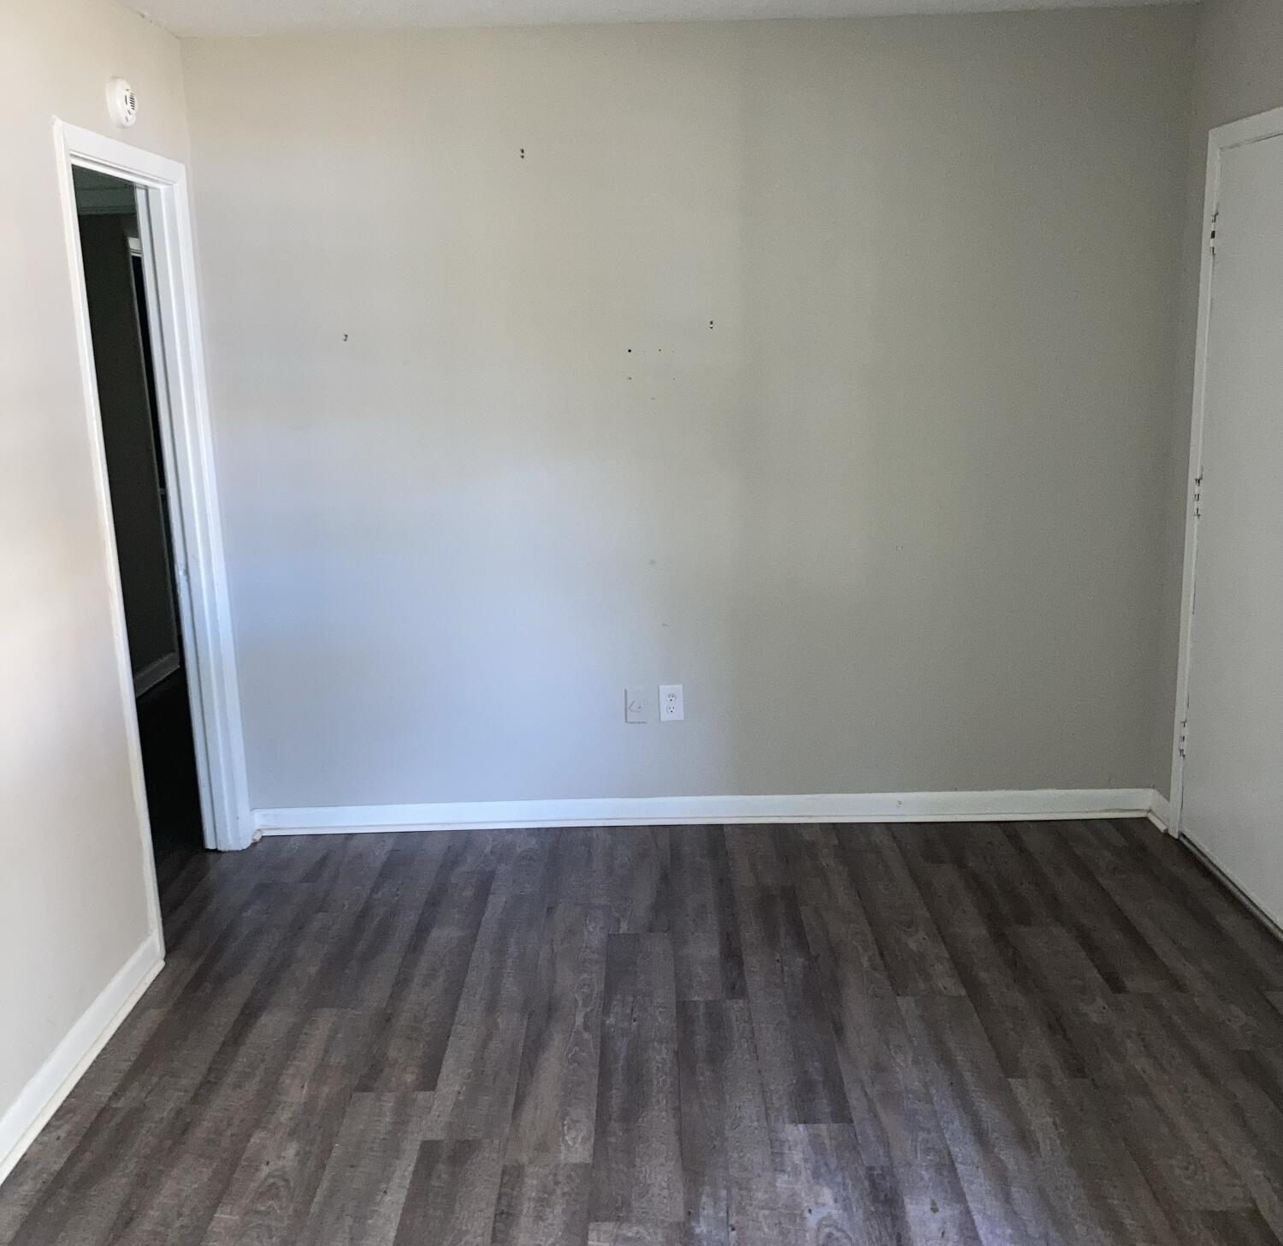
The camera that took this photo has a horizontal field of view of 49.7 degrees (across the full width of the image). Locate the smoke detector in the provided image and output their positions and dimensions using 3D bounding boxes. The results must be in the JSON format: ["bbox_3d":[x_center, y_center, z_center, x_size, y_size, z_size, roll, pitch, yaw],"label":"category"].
[{"bbox_3d":[-1.306,-1.309,3.487,0.042,0.122,0.122,-1,13,1],"label":"smoke detector"}]

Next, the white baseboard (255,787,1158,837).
[{"bbox_3d":[0.196,0.613,4.483,2.910,0.092,0.025,-1,13,1],"label":"white baseboard"}]

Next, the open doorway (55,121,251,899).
[{"bbox_3d":[-1.350,-0.201,3.764,0.140,2.080,0.880,-1,13,1],"label":"open doorway"}]

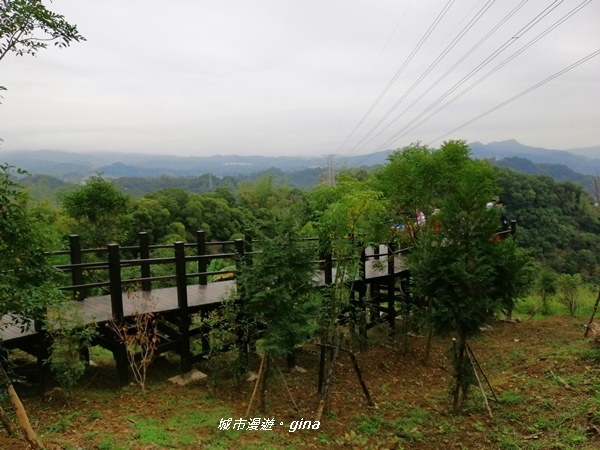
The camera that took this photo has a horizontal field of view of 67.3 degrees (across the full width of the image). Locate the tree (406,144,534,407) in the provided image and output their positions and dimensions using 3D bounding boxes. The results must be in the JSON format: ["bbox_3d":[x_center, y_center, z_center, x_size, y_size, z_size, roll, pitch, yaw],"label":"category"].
[{"bbox_3d":[1.995,0.713,5.400,1.500,3.150,1.450,-1,8,0],"label":"tree"}]

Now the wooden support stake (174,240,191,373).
[{"bbox_3d":[-1.838,1.315,7.100,0.140,2.120,0.140,-9,11,-43],"label":"wooden support stake"}]

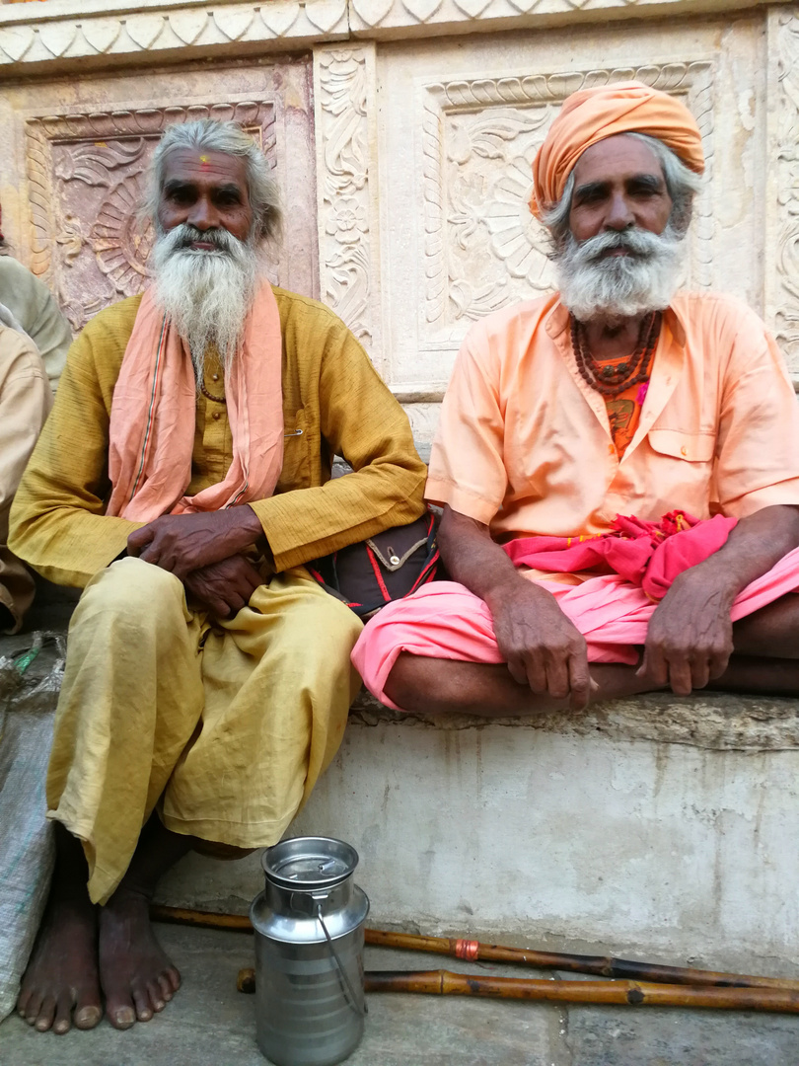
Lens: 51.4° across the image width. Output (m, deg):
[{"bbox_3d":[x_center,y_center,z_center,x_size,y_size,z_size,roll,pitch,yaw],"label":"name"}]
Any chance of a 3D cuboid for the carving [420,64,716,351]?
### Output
[{"bbox_3d":[0.331,-0.643,1.662,0.565,0.530,0.050,0,5,9],"label":"carving"}]

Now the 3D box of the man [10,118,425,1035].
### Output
[{"bbox_3d":[-0.262,-0.014,1.208,0.590,1.190,0.550,-1,5,-5],"label":"man"}]

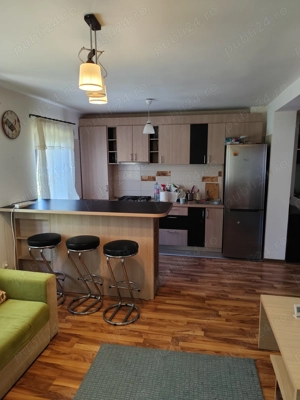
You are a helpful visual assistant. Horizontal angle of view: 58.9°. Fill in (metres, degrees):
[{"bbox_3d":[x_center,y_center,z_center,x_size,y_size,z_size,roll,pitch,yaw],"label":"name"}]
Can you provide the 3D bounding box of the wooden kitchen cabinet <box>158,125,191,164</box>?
[{"bbox_3d":[0.467,-0.999,4.869,0.559,0.695,0.327,1,7,10],"label":"wooden kitchen cabinet"}]

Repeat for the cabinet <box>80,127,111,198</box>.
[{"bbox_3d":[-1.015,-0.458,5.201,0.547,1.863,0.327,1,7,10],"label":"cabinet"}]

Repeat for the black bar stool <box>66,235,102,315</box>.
[{"bbox_3d":[-0.706,0.792,2.862,0.376,0.742,0.376,0,7,0],"label":"black bar stool"}]

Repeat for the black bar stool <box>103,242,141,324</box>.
[{"bbox_3d":[-0.286,0.818,2.672,0.376,0.738,0.376,0,7,0],"label":"black bar stool"}]

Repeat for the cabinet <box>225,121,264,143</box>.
[{"bbox_3d":[1.611,-1.129,4.646,0.598,0.356,0.327,1,7,10],"label":"cabinet"}]

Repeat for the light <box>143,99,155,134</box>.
[{"bbox_3d":[-0.016,-1.304,4.178,0.198,0.520,0.198,0,7,0],"label":"light"}]

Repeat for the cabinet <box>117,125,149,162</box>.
[{"bbox_3d":[-0.279,-1.038,5.001,0.574,0.653,0.327,1,7,10],"label":"cabinet"}]

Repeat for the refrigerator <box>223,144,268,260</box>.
[{"bbox_3d":[1.610,0.025,4.651,0.624,1.874,0.634,1,7,10],"label":"refrigerator"}]

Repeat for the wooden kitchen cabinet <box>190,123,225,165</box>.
[{"bbox_3d":[1.028,-0.984,4.769,0.582,0.696,0.327,1,7,10],"label":"wooden kitchen cabinet"}]

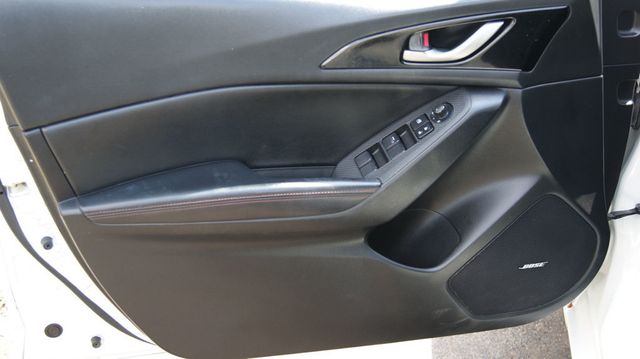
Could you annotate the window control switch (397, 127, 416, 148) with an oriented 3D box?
[{"bbox_3d":[0.122,-0.059,1.074,0.019,0.010,0.034,-34,45,5],"label":"window control switch"}]

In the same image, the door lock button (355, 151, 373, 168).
[{"bbox_3d":[0.062,-0.028,1.084,0.021,0.009,0.018,-34,45,5],"label":"door lock button"}]

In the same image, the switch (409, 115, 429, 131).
[{"bbox_3d":[0.141,-0.080,1.075,0.024,0.008,0.017,-34,45,5],"label":"switch"}]

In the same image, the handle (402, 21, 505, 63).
[{"bbox_3d":[0.192,-0.199,1.100,0.140,0.053,0.035,0,21,0],"label":"handle"}]

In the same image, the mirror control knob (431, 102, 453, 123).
[{"bbox_3d":[0.169,-0.093,1.063,0.025,0.014,0.023,-17,49,21],"label":"mirror control knob"}]

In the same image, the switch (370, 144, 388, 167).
[{"bbox_3d":[0.083,-0.034,1.079,0.019,0.010,0.034,-34,45,5],"label":"switch"}]

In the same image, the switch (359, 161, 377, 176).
[{"bbox_3d":[0.067,-0.015,1.072,0.021,0.009,0.018,-34,45,5],"label":"switch"}]

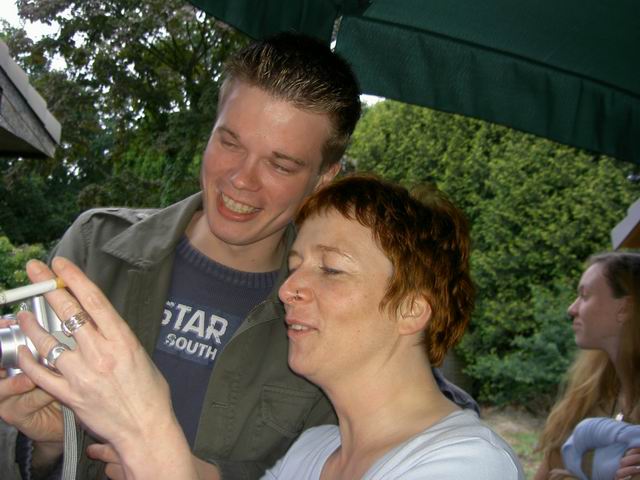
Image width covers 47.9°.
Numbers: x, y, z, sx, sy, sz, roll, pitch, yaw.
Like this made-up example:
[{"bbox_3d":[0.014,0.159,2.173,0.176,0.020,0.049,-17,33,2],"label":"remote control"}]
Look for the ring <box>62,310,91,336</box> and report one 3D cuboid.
[{"bbox_3d":[-0.191,0.066,0.565,0.021,0.009,0.021,-34,-10,-19],"label":"ring"}]

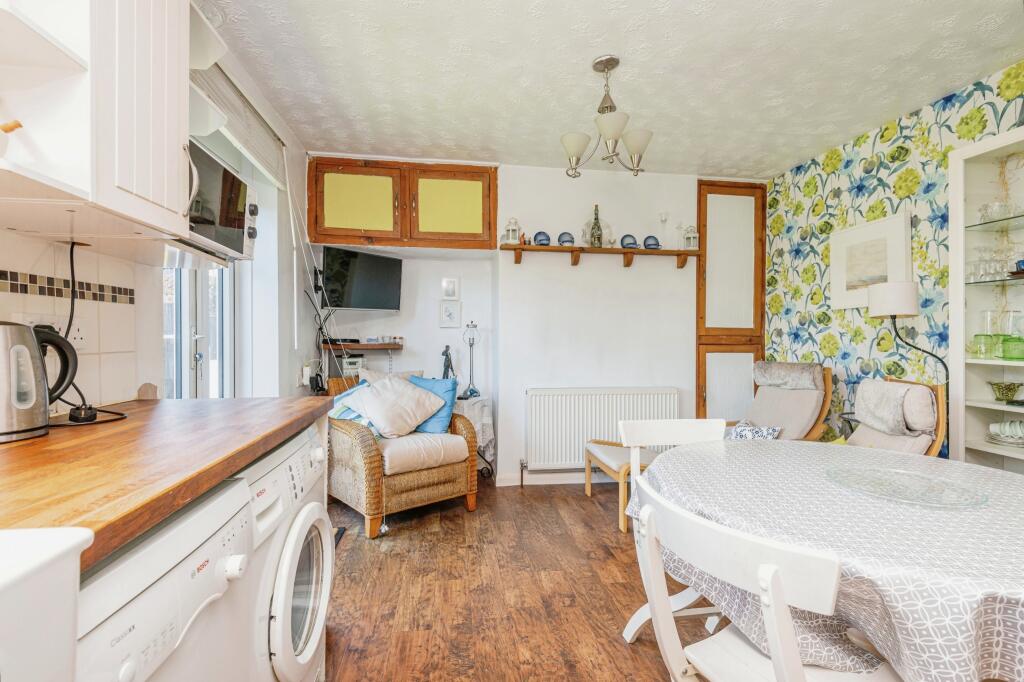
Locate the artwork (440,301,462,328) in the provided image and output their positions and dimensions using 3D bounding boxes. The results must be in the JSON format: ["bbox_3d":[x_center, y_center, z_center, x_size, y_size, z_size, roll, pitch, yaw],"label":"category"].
[{"bbox_3d":[-0.520,-0.222,3.855,0.170,0.225,0.020,0,0,-9],"label":"artwork"}]

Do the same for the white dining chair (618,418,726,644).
[{"bbox_3d":[0.659,0.695,1.540,0.445,0.785,0.500,0,0,-12],"label":"white dining chair"}]

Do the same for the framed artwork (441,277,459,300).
[{"bbox_3d":[-0.529,-0.440,3.852,0.145,0.195,0.020,0,0,-9],"label":"framed artwork"}]

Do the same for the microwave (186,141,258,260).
[{"bbox_3d":[-1.038,-0.411,1.378,0.340,0.260,0.445,0,0,-9],"label":"microwave"}]

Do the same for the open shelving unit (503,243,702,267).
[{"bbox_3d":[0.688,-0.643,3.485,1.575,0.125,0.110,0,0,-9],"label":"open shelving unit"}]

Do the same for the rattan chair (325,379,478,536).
[{"bbox_3d":[-0.774,0.682,3.042,0.730,0.830,0.820,0,0,-39],"label":"rattan chair"}]

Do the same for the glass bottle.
[{"bbox_3d":[0.632,-0.867,3.428,0.082,0.316,0.082,0,0,-8],"label":"glass bottle"}]

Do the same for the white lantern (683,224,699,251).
[{"bbox_3d":[1.417,-0.810,3.610,0.090,0.205,0.085,0,0,-9],"label":"white lantern"}]

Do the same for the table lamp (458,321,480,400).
[{"bbox_3d":[-0.323,0.147,3.624,0.155,0.622,0.155,0,0,-8],"label":"table lamp"}]

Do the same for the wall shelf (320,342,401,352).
[{"bbox_3d":[-1.170,0.049,3.632,0.610,0.045,0.200,0,0,-8],"label":"wall shelf"}]

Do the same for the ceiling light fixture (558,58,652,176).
[{"bbox_3d":[0.470,-1.046,2.100,0.455,0.520,0.425,0,0,-8],"label":"ceiling light fixture"}]

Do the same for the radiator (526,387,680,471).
[{"bbox_3d":[0.692,0.652,3.462,1.190,0.600,0.095,0,0,-8],"label":"radiator"}]

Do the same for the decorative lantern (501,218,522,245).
[{"bbox_3d":[0.011,-0.803,3.341,0.112,0.200,0.108,0,0,-8],"label":"decorative lantern"}]

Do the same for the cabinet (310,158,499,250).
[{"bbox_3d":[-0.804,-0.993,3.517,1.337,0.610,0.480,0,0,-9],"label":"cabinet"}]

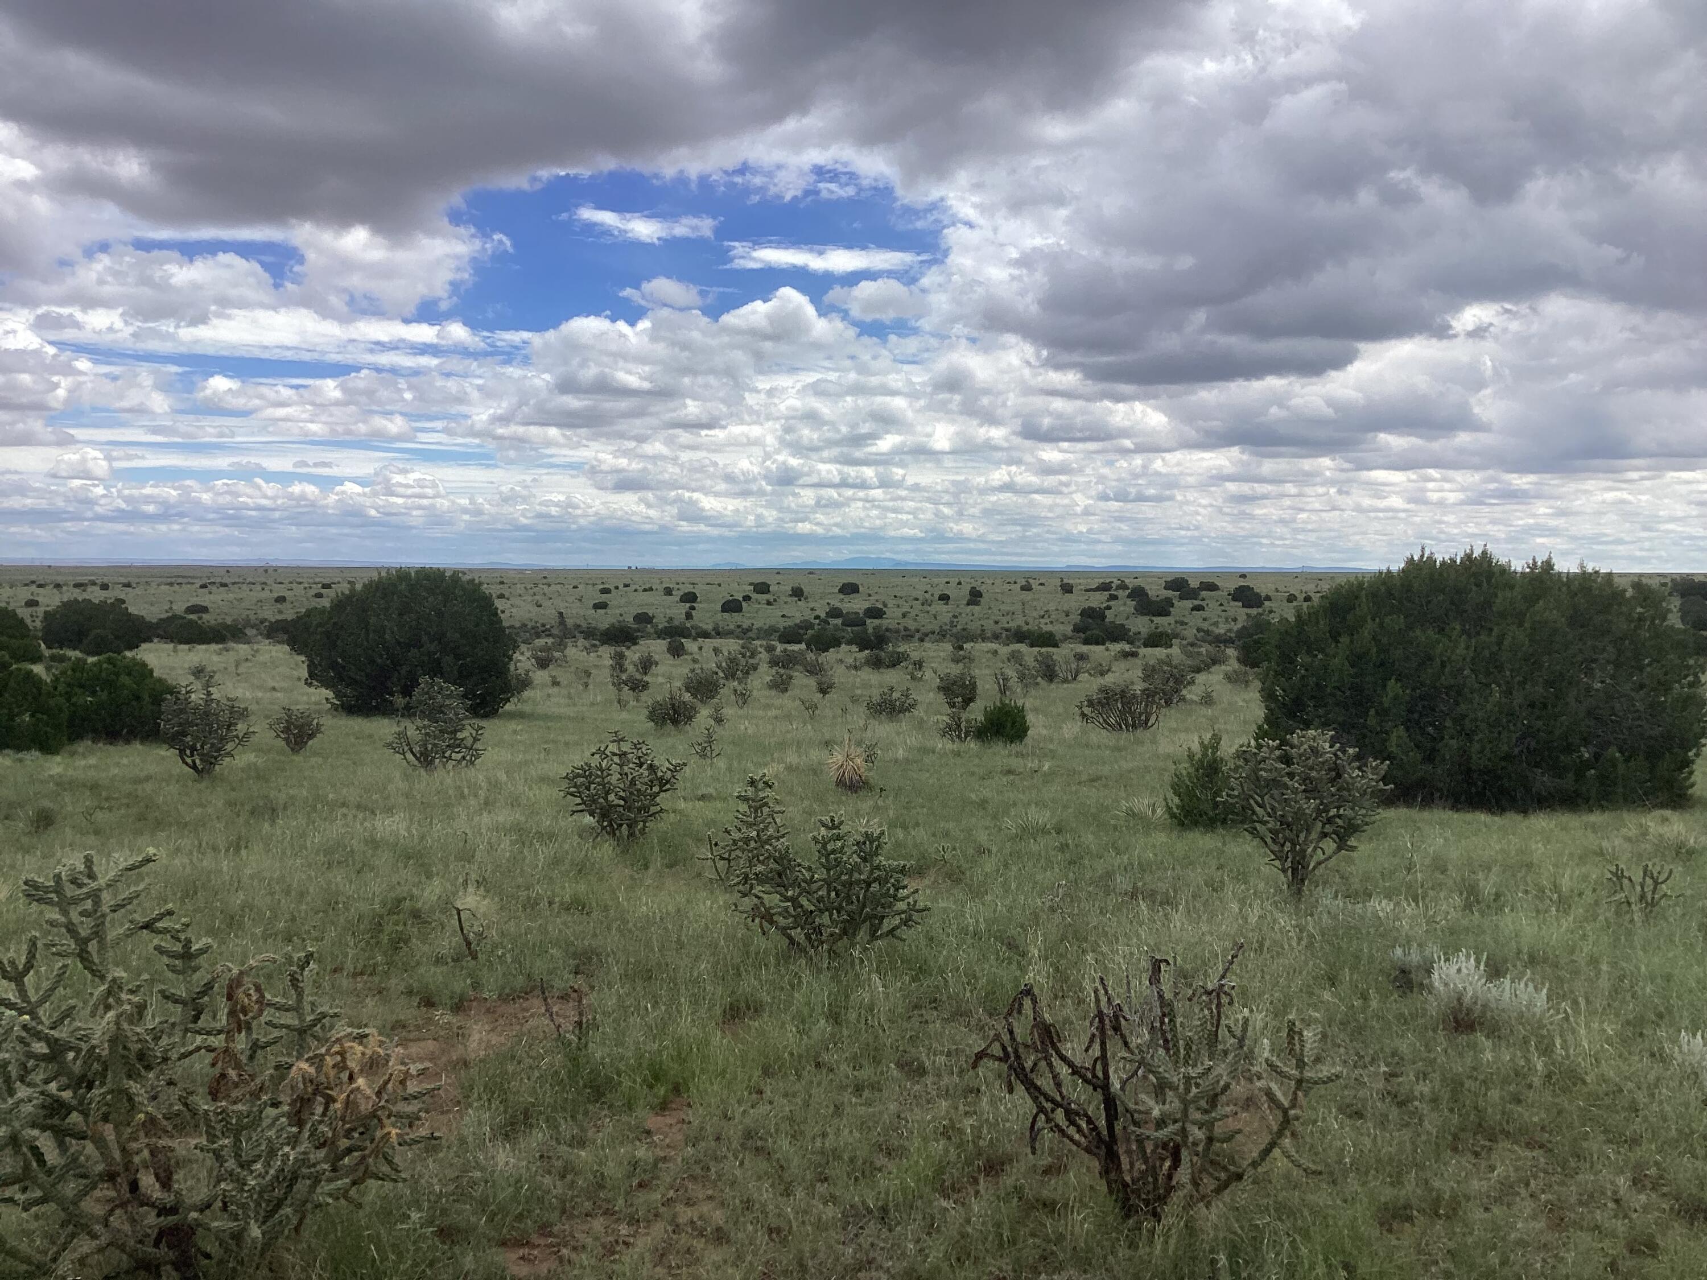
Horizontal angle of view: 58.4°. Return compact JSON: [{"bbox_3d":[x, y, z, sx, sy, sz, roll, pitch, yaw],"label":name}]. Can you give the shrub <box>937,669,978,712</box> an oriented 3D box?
[{"bbox_3d":[1.260,0.610,18.400,0.482,0.498,0.457,0,3,0],"label":"shrub"}]

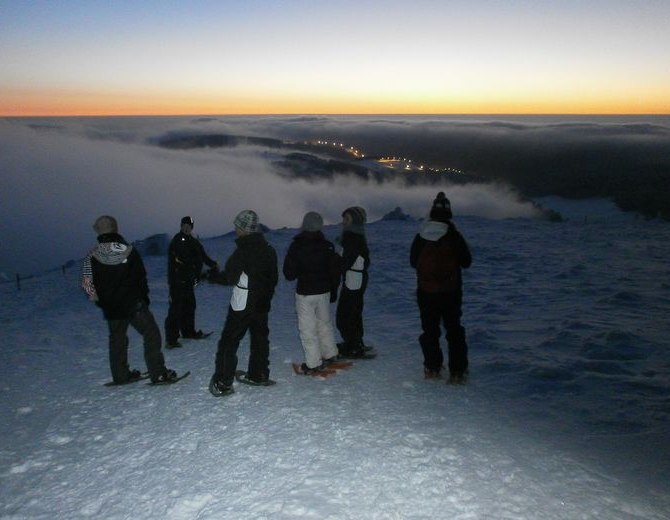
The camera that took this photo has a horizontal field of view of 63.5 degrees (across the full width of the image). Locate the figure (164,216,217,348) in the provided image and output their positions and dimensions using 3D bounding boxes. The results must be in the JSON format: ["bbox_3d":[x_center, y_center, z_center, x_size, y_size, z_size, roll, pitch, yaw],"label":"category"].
[{"bbox_3d":[-1.951,0.270,7.304,0.680,1.770,0.550,-9,18,-31],"label":"figure"}]

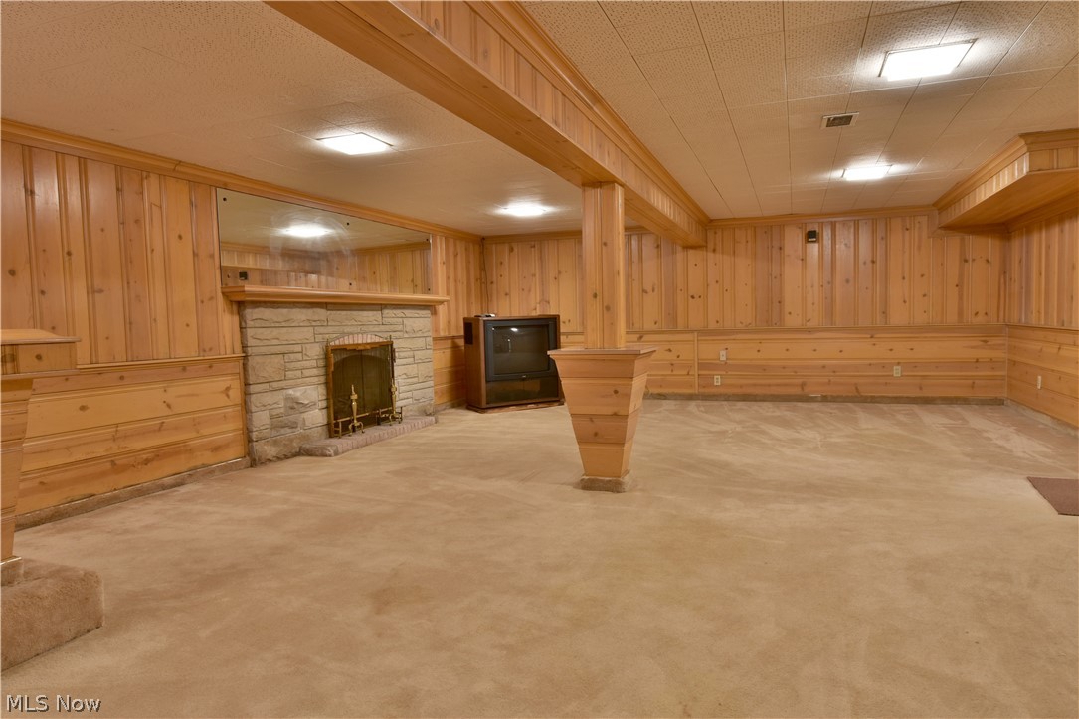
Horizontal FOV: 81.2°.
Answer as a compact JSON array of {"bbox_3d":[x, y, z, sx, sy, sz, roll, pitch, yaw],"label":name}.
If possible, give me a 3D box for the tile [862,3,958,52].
[{"bbox_3d":[1.462,-1.333,2.494,0.305,0.020,0.305,0,4,22],"label":"tile"}]

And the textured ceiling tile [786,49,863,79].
[{"bbox_3d":[1.294,-1.357,2.891,0.305,0.020,0.305,0,4,22],"label":"textured ceiling tile"}]

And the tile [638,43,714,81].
[{"bbox_3d":[0.615,-1.343,2.839,0.305,0.020,0.305,0,4,22],"label":"tile"}]

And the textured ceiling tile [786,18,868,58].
[{"bbox_3d":[1.185,-1.338,2.623,0.305,0.018,0.305,0,4,22],"label":"textured ceiling tile"}]

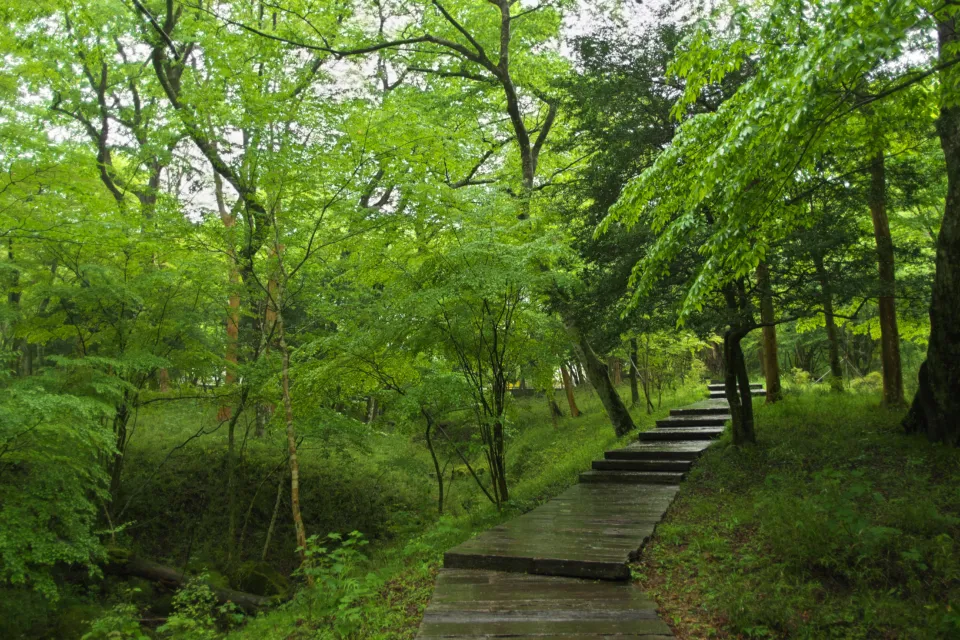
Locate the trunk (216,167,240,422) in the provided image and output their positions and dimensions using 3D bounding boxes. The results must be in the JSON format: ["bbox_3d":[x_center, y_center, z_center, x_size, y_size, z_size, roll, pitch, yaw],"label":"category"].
[{"bbox_3d":[-8.813,-0.856,20.558,0.560,8.705,0.520,1,-6,-23],"label":"trunk"}]

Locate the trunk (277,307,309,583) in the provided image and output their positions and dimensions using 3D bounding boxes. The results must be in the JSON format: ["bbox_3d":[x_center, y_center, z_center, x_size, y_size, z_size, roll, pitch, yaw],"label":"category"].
[{"bbox_3d":[-2.097,1.367,6.550,0.160,2.874,0.150,-5,-4,-17],"label":"trunk"}]

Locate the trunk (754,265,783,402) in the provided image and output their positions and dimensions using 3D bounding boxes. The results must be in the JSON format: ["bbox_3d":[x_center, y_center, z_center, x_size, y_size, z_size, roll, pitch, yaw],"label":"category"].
[{"bbox_3d":[7.830,0.323,15.922,0.400,3.790,0.400,-4,-7,26],"label":"trunk"}]

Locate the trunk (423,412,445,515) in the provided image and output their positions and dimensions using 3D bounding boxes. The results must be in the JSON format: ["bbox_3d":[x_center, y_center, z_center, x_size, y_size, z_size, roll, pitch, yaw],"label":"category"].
[{"bbox_3d":[-0.668,2.063,8.512,0.170,1.441,0.140,-6,-6,-5],"label":"trunk"}]

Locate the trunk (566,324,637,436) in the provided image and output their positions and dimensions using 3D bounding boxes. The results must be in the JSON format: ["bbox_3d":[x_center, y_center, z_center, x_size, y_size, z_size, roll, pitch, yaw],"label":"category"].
[{"bbox_3d":[2.391,1.152,11.960,0.460,2.402,0.460,-25,-11,10],"label":"trunk"}]

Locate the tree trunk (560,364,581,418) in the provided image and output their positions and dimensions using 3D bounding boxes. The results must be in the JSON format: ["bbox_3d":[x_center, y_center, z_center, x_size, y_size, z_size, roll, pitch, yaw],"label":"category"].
[{"bbox_3d":[2.545,1.993,16.684,0.310,1.441,0.300,-11,-8,8],"label":"tree trunk"}]

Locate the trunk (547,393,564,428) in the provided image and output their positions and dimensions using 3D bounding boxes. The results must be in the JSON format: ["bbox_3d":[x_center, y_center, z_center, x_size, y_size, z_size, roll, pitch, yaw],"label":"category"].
[{"bbox_3d":[2.038,2.454,15.943,0.360,0.820,0.300,-13,-8,6],"label":"trunk"}]

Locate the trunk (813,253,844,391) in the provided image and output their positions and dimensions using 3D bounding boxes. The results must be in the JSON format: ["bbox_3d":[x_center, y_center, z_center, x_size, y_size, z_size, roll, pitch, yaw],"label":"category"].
[{"bbox_3d":[12.146,0.025,20.421,0.420,4.825,0.400,-7,-9,31],"label":"trunk"}]

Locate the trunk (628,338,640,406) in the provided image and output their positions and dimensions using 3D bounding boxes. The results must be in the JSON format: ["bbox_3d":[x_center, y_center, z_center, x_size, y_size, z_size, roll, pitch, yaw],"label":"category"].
[{"bbox_3d":[4.661,1.562,17.670,0.260,2.003,0.250,0,-6,15],"label":"trunk"}]

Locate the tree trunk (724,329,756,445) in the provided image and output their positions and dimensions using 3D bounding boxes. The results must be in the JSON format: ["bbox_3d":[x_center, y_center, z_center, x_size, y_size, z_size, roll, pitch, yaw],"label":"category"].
[{"bbox_3d":[4.434,1.124,10.025,0.430,1.916,0.400,-5,-8,24],"label":"tree trunk"}]

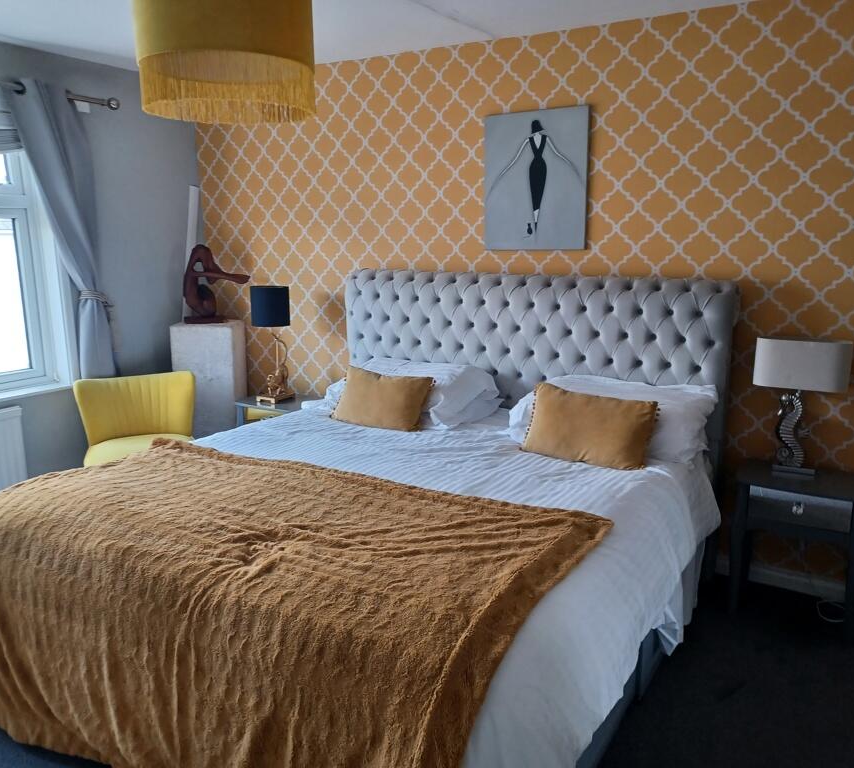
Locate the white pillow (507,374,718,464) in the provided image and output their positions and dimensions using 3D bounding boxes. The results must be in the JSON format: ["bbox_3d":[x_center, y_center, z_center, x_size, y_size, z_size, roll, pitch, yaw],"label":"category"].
[{"bbox_3d":[0.683,0.125,2.844,0.770,0.180,0.440,7,44,32],"label":"white pillow"}]

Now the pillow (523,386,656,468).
[{"bbox_3d":[0.587,0.146,2.692,0.480,0.130,0.300,7,57,32],"label":"pillow"}]

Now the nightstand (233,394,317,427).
[{"bbox_3d":[-0.789,0.371,4.194,0.450,0.555,0.330,7,14,32],"label":"nightstand"}]

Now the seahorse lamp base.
[{"bbox_3d":[1.395,0.178,2.794,0.150,0.338,0.085,7,14,32],"label":"seahorse lamp base"}]

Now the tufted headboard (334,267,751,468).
[{"bbox_3d":[0.414,0.100,3.443,1.855,1.220,0.210,7,14,32],"label":"tufted headboard"}]

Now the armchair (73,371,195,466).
[{"bbox_3d":[-1.416,0.390,3.638,0.550,0.775,0.600,-5,13,-17],"label":"armchair"}]

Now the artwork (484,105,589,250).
[{"bbox_3d":[0.484,-0.903,3.305,0.500,0.600,0.030,7,14,32],"label":"artwork"}]

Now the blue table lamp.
[{"bbox_3d":[-0.855,-0.221,4.111,0.210,0.640,0.210,-1,12,0],"label":"blue table lamp"}]

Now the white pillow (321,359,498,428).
[{"bbox_3d":[-0.100,0.033,3.337,0.780,0.180,0.440,7,44,32],"label":"white pillow"}]

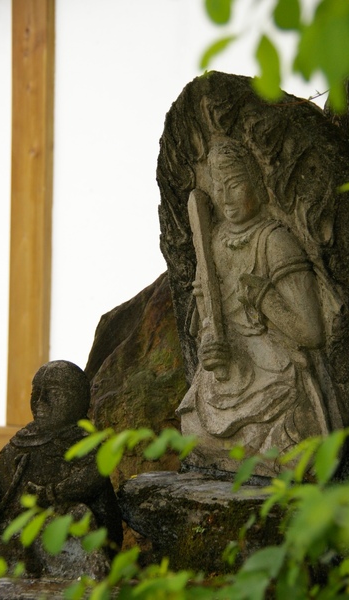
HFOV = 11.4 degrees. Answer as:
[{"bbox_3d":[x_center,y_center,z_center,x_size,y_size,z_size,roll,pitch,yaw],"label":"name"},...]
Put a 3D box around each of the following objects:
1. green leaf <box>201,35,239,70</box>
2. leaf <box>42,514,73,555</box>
[{"bbox_3d":[0.048,-0.269,1.900,0.016,0.051,0.018,45,-6,26],"label":"green leaf"},{"bbox_3d":[-0.141,0.282,2.100,0.030,0.052,0.014,26,-9,7],"label":"leaf"}]

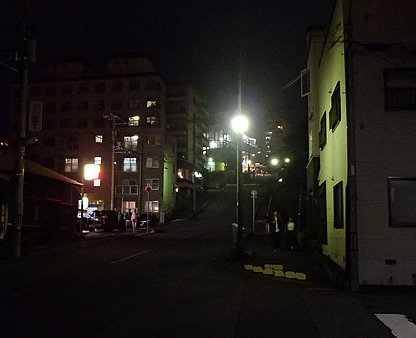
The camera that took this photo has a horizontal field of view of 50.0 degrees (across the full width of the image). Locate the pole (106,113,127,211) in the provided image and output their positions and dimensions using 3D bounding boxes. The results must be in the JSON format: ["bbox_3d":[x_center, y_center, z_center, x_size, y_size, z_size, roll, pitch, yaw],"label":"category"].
[{"bbox_3d":[-8.914,0.146,43.185,1.700,11.337,0.500,1,-6,-6],"label":"pole"}]

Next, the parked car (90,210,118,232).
[{"bbox_3d":[-8.448,4.284,36.550,1.700,1.751,4.200,1,-6,-3],"label":"parked car"}]

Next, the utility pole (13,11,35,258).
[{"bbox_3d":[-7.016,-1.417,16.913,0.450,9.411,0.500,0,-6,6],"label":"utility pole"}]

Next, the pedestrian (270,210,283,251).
[{"bbox_3d":[2.926,2.634,19.036,0.520,1.715,0.340,1,-6,-3],"label":"pedestrian"}]

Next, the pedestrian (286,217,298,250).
[{"bbox_3d":[3.720,2.844,19.619,0.480,1.470,0.320,1,-6,-3],"label":"pedestrian"}]

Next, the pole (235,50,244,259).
[{"bbox_3d":[1.141,-0.591,16.035,0.320,7.581,0.320,0,-6,0],"label":"pole"}]

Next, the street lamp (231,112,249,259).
[{"bbox_3d":[1.111,0.612,15.716,0.550,5.083,0.550,-1,-6,11],"label":"street lamp"}]

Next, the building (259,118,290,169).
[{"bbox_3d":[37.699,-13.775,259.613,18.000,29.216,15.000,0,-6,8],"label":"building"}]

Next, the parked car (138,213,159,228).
[{"bbox_3d":[-5.724,4.998,42.511,1.700,1.497,4.200,1,-6,-2],"label":"parked car"}]

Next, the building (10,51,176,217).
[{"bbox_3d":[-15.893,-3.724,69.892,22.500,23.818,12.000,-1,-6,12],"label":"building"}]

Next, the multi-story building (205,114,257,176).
[{"bbox_3d":[6.301,-5.273,120.845,11.000,16.412,11.000,-4,-7,40],"label":"multi-story building"}]

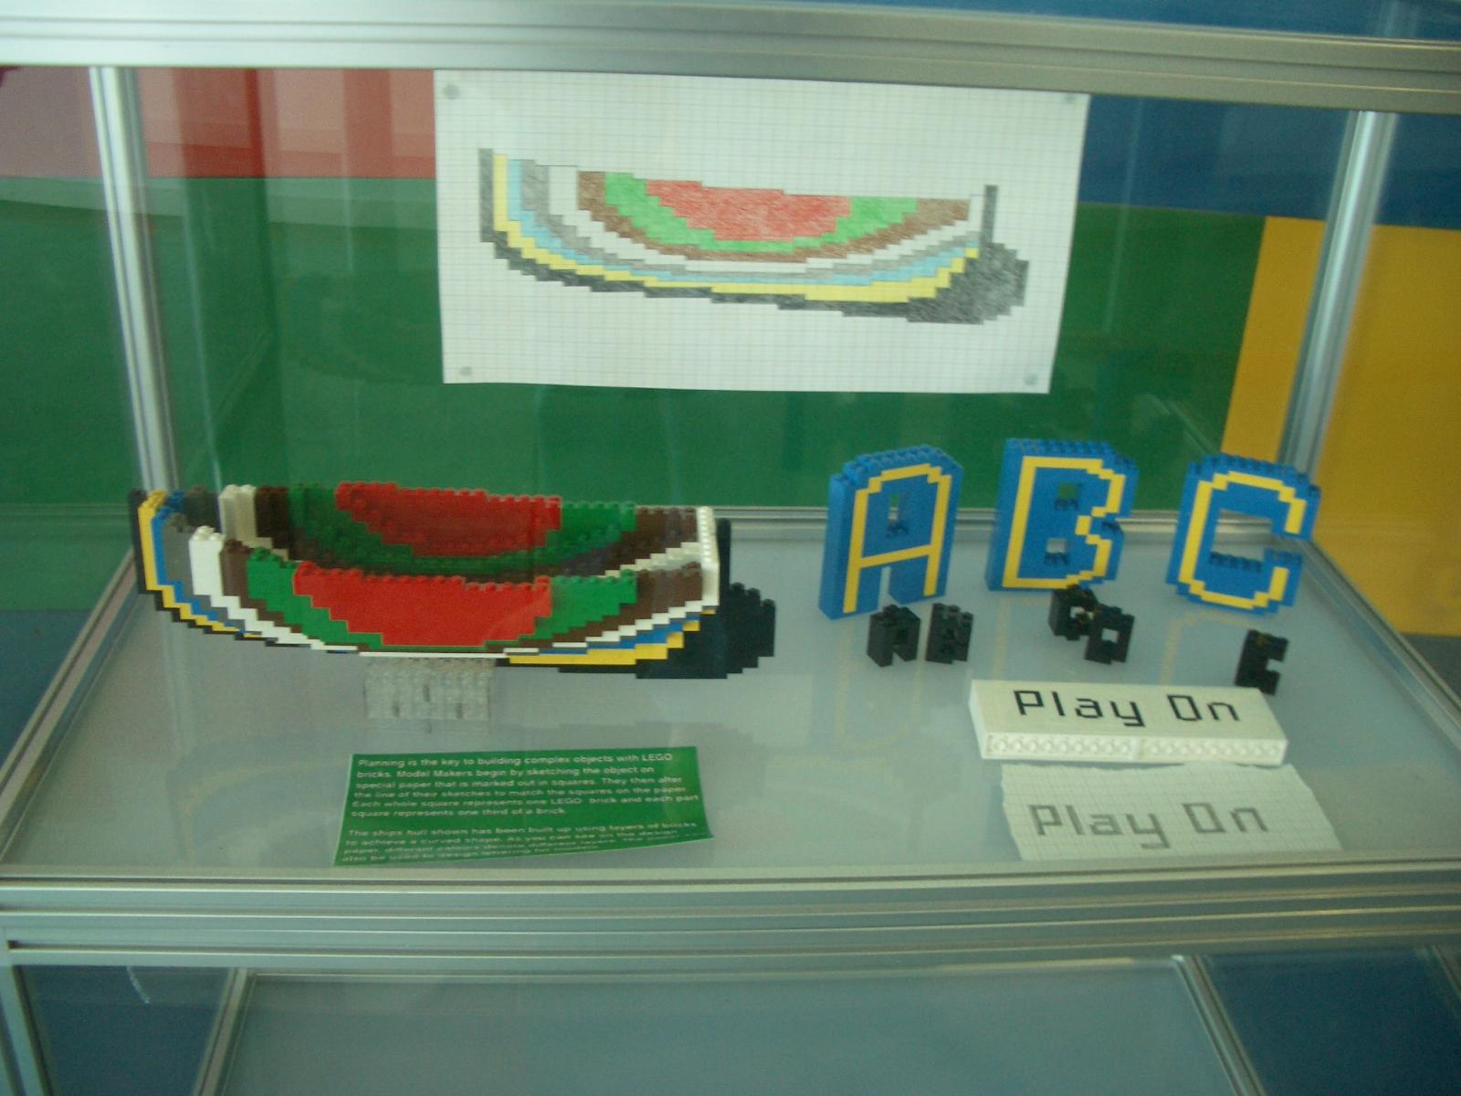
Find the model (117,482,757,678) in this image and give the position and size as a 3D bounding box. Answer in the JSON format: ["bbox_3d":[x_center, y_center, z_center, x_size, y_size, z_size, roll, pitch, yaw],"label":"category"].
[{"bbox_3d":[-0.140,0.019,0.755,0.328,0.102,0.120,1,23,-3],"label":"model"}]

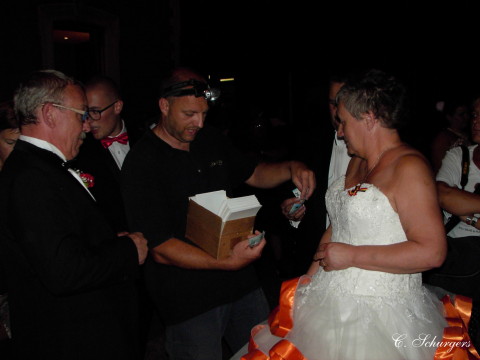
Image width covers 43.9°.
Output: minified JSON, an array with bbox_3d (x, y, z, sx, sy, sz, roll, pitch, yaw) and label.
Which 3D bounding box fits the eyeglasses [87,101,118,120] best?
[{"bbox_3d":[-0.538,-0.291,2.365,0.140,0.045,0.142,10,38,37],"label":"eyeglasses"}]

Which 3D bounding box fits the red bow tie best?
[{"bbox_3d":[-0.493,-0.155,2.350,0.111,0.045,0.030,-11,6,-3],"label":"red bow tie"}]

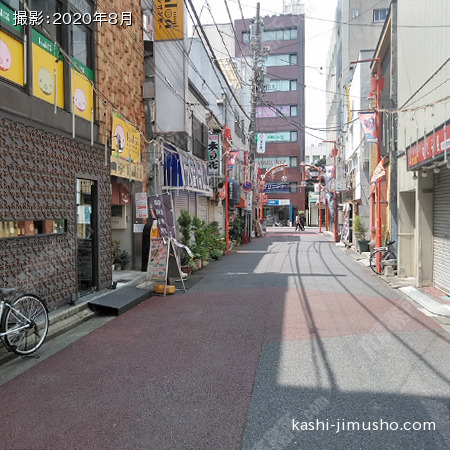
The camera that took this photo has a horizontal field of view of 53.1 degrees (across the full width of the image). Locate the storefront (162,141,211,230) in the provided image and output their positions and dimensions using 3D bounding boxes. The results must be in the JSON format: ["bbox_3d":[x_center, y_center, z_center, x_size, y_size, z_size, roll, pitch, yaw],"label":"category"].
[{"bbox_3d":[-1.079,-0.474,13.419,0.750,3.400,3.600,0,1,9],"label":"storefront"}]

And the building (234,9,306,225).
[{"bbox_3d":[6.084,-12.476,58.383,8.300,25.200,9.500,0,1,9],"label":"building"}]

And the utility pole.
[{"bbox_3d":[1.956,-6.424,28.122,0.900,14.600,0.800,0,1,9],"label":"utility pole"}]

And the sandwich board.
[{"bbox_3d":[-1.150,0.805,8.950,0.500,1.100,0.580,-2,2,-44],"label":"sandwich board"}]

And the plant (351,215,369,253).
[{"bbox_3d":[4.912,0.255,16.400,0.620,1.380,0.660,0,1,9],"label":"plant"}]

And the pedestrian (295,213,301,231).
[{"bbox_3d":[6.837,-0.307,42.500,0.550,1.630,0.500,0,1,9],"label":"pedestrian"}]

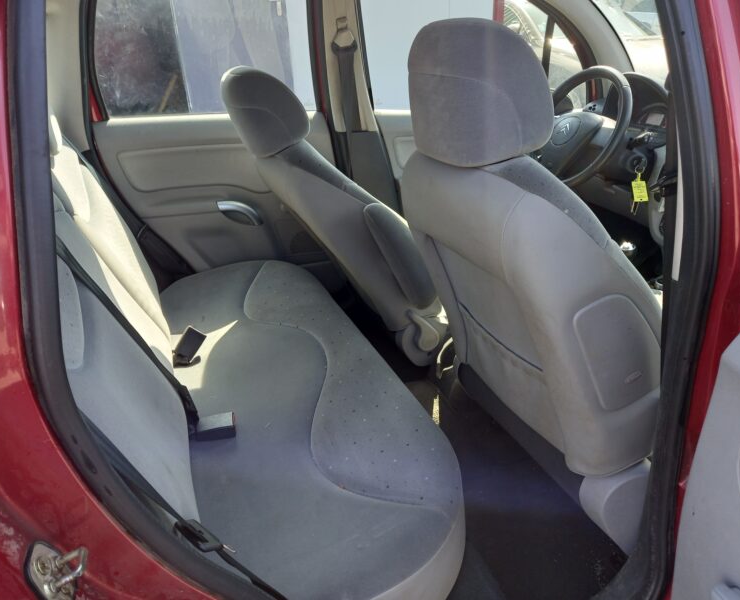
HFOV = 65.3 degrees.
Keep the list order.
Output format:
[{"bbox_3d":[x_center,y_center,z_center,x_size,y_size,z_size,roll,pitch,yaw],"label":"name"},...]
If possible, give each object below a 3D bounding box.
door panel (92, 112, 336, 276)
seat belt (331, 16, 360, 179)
[{"bbox_3d":[-0.471,-0.303,1.876,0.690,0.600,0.090,-10,22,-20],"label":"door panel"},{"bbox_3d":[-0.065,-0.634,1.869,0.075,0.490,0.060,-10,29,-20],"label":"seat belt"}]

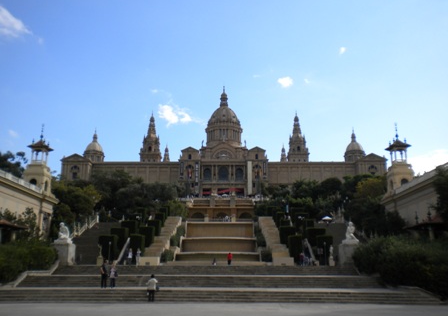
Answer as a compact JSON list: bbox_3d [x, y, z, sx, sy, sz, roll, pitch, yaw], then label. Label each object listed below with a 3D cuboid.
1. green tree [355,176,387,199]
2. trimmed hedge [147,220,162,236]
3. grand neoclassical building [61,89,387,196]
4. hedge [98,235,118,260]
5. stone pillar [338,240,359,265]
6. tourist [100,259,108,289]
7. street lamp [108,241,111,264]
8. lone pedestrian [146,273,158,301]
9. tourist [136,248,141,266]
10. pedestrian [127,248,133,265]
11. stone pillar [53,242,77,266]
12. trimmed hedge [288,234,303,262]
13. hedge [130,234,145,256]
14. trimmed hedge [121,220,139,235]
[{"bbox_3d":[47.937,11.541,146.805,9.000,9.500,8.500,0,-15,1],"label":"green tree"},{"bbox_3d":[-8.200,8.699,53.268,1.300,2.600,1.750,0,-15,0],"label":"trimmed hedge"},{"bbox_3d":[0.100,-6.827,252.108,163.000,65.000,40.000,0,-15,0],"label":"grand neoclassical building"},{"bbox_3d":[-19.196,15.631,74.977,2.300,5.400,2.500,0,-15,1],"label":"hedge"},{"bbox_3d":[12.153,9.421,43.942,1.550,2.100,1.800,0,-15,1],"label":"stone pillar"},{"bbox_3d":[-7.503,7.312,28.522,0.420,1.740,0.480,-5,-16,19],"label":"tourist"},{"bbox_3d":[-10.861,9.046,43.069,0.240,2.250,0.240,0,-15,0],"label":"street lamp"},{"bbox_3d":[-4.284,7.818,27.194,0.620,1.600,0.420,0,-15,0],"label":"lone pedestrian"},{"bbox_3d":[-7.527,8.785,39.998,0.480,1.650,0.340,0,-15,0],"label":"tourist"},{"bbox_3d":[-9.486,9.977,45.451,0.520,1.700,0.380,0,-15,1],"label":"pedestrian"},{"bbox_3d":[-15.570,9.421,43.942,1.550,2.100,1.800,0,-15,1],"label":"stone pillar"},{"bbox_3d":[6.862,8.735,43.268,1.170,2.600,1.750,0,-15,0],"label":"trimmed hedge"},{"bbox_3d":[-8.268,8.716,43.268,1.170,2.600,1.750,0,-15,0],"label":"hedge"},{"bbox_3d":[-11.146,8.675,53.281,1.500,2.500,1.750,0,-15,0],"label":"trimmed hedge"}]

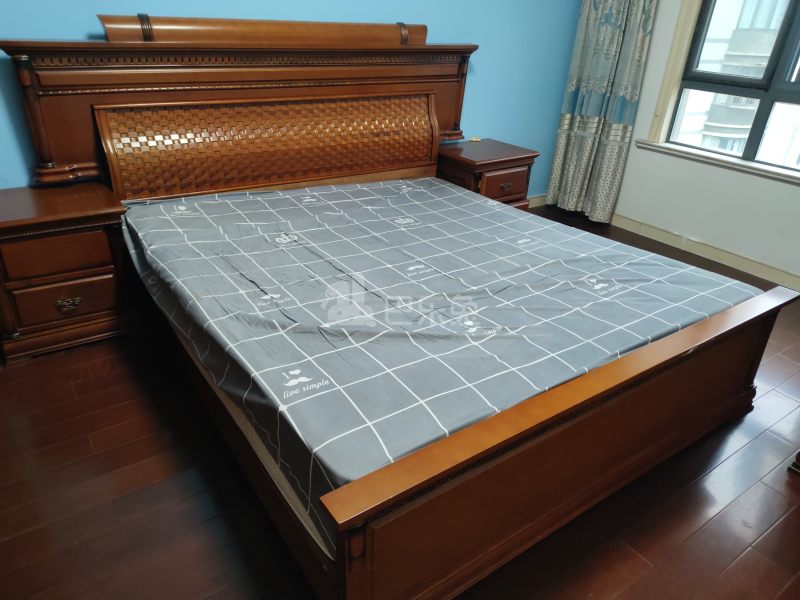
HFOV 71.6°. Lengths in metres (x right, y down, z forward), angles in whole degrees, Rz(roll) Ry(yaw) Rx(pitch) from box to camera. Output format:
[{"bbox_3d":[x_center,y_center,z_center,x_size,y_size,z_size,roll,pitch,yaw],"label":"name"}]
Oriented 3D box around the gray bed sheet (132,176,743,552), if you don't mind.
[{"bbox_3d":[0.031,-0.106,2.406,1.806,0.248,2.020,-15,31,-31],"label":"gray bed sheet"}]

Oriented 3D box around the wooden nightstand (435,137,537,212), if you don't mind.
[{"bbox_3d":[0.512,-0.700,3.736,0.582,0.608,0.526,-15,32,-31],"label":"wooden nightstand"}]

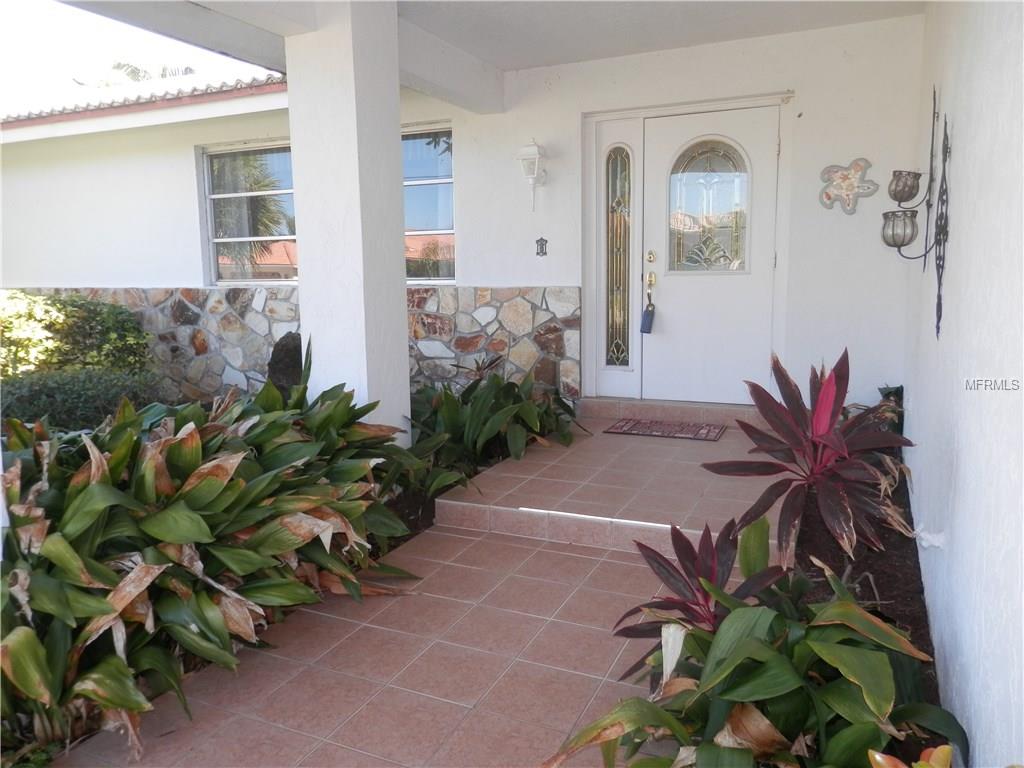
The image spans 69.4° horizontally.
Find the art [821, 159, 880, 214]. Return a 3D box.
[{"bbox_3d":[2.126,-1.240,4.657,0.345,0.345,0.030,3,10,25],"label":"art"}]

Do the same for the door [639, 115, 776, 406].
[{"bbox_3d":[1.388,-0.862,5.250,0.920,2.032,0.050,3,10,25],"label":"door"}]

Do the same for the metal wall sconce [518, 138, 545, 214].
[{"bbox_3d":[0.179,-1.515,5.404,0.165,0.520,0.260,3,10,25],"label":"metal wall sconce"}]

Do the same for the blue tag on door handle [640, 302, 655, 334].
[{"bbox_3d":[0.998,-0.484,5.419,0.080,0.225,0.045,11,13,24],"label":"blue tag on door handle"}]

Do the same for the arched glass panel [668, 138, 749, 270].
[{"bbox_3d":[1.371,-1.244,5.178,0.555,0.900,0.040,3,10,25],"label":"arched glass panel"}]

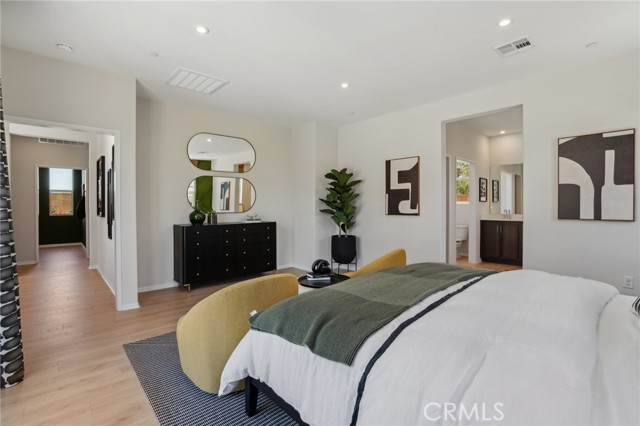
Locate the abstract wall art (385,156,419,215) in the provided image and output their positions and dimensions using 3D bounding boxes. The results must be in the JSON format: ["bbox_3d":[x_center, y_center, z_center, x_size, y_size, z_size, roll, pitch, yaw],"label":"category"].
[{"bbox_3d":[1.321,-0.409,4.547,0.580,0.910,0.040,1,2,44],"label":"abstract wall art"}]

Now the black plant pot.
[{"bbox_3d":[0.425,0.658,5.080,0.453,0.518,0.453,0,1,0],"label":"black plant pot"}]

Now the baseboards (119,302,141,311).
[{"bbox_3d":[-2.262,1.100,3.379,0.219,0.091,0.016,-1,2,-39],"label":"baseboards"}]

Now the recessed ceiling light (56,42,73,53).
[{"bbox_3d":[-2.410,-1.566,2.684,0.136,0.040,0.136,-1,2,-39],"label":"recessed ceiling light"}]

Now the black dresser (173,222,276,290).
[{"bbox_3d":[-1.471,0.647,4.638,1.458,0.936,0.453,-1,2,-39],"label":"black dresser"}]

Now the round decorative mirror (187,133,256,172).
[{"bbox_3d":[-1.582,-0.978,4.711,1.154,0.595,0.030,-1,2,-39],"label":"round decorative mirror"}]

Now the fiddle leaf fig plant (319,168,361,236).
[{"bbox_3d":[0.375,-0.198,5.080,0.734,1.193,0.694,0,1,0],"label":"fiddle leaf fig plant"}]

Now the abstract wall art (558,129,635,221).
[{"bbox_3d":[2.907,-0.376,3.016,0.574,0.915,0.040,1,2,44],"label":"abstract wall art"}]

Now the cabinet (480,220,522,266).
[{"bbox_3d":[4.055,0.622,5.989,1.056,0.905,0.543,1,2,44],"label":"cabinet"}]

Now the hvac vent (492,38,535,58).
[{"bbox_3d":[1.860,-1.579,2.722,0.282,0.030,0.225,1,2,44],"label":"hvac vent"}]

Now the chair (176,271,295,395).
[{"bbox_3d":[-0.641,0.817,2.192,0.754,0.704,0.785,1,2,44],"label":"chair"}]

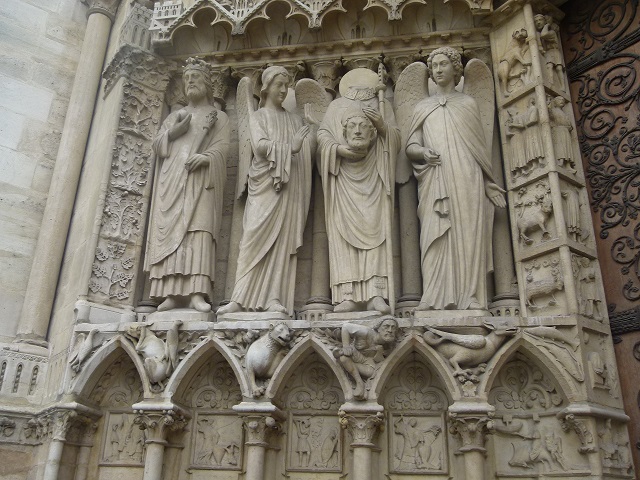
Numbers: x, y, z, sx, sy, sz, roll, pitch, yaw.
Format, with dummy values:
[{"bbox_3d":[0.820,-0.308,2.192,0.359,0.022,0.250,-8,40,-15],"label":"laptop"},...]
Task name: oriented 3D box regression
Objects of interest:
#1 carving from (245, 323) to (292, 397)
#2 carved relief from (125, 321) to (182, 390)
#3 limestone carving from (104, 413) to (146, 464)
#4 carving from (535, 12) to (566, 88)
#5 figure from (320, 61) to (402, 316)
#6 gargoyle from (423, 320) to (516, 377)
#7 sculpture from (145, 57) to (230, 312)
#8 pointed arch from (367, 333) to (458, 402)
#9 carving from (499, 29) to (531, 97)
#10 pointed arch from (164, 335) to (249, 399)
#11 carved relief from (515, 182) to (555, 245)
[{"bbox_3d":[-0.335,0.782,3.864,0.330,0.480,0.300,6,-23,-10],"label":"carving"},{"bbox_3d":[-1.203,0.820,4.267,0.400,0.492,0.240,-2,-23,9],"label":"carved relief"},{"bbox_3d":[-1.380,1.418,4.235,0.337,0.358,0.070,-2,-23,8],"label":"limestone carving"},{"bbox_3d":[1.943,-1.594,4.977,0.329,0.826,0.130,17,-27,-32],"label":"carving"},{"bbox_3d":[0.322,-0.474,4.878,0.694,2.358,0.530,-2,-23,9],"label":"figure"},{"bbox_3d":[1.010,0.721,3.983,0.630,0.353,0.220,-2,-23,8],"label":"gargoyle"},{"bbox_3d":[-1.035,-0.525,4.819,0.620,2.380,0.480,-3,-23,10],"label":"sculpture"},{"bbox_3d":[0.606,0.844,3.816,0.539,0.434,0.280,-2,-23,8],"label":"pointed arch"},{"bbox_3d":[1.477,-1.343,4.522,0.120,0.502,0.297,16,-27,-31],"label":"carving"},{"bbox_3d":[-0.803,0.926,4.274,0.622,0.451,0.250,-2,-23,9],"label":"pointed arch"},{"bbox_3d":[1.460,-0.179,4.018,0.120,0.381,0.277,16,-27,-31],"label":"carved relief"}]

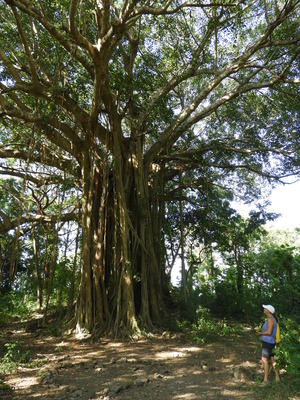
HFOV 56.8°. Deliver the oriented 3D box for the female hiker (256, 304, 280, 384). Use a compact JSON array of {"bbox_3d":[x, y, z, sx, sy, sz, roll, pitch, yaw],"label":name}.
[{"bbox_3d":[2.810,3.366,6.575,0.550,1.640,0.470,-11,-24,25],"label":"female hiker"}]

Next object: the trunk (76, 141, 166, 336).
[{"bbox_3d":[-1.460,1.913,15.906,4.600,10.300,4.300,0,-22,0],"label":"trunk"}]

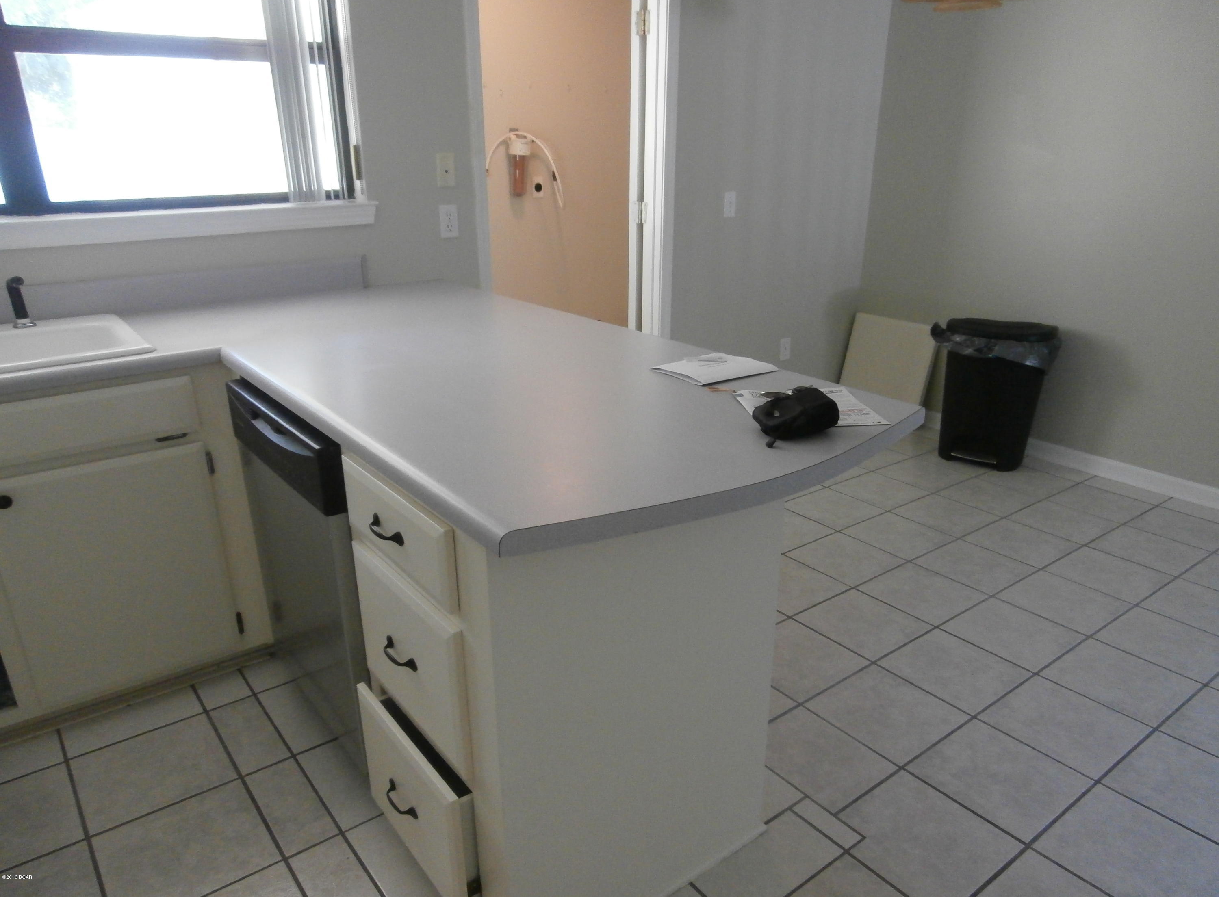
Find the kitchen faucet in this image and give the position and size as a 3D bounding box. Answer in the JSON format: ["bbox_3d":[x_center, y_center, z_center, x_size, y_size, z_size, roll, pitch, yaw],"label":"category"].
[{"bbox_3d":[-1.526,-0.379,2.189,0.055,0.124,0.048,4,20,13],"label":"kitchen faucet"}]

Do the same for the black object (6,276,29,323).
[{"bbox_3d":[-1.523,-0.387,2.185,0.043,0.106,0.033,4,20,13],"label":"black object"}]

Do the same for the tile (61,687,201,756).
[{"bbox_3d":[-1.218,0.702,2.168,0.302,0.010,0.143,-14,24,-35],"label":"tile"}]

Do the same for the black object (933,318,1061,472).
[{"bbox_3d":[1.742,-0.256,3.888,0.460,0.640,0.330,16,25,38],"label":"black object"}]

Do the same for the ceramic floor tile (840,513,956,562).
[{"bbox_3d":[1.089,0.333,3.195,0.302,0.010,0.302,-14,24,-35],"label":"ceramic floor tile"}]

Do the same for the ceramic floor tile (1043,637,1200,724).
[{"bbox_3d":[1.404,0.640,2.325,0.302,0.010,0.302,-14,24,-35],"label":"ceramic floor tile"}]

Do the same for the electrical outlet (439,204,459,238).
[{"bbox_3d":[-0.582,-0.827,3.076,0.071,0.115,0.008,-14,24,-35],"label":"electrical outlet"}]

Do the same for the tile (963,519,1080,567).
[{"bbox_3d":[1.527,0.351,3.141,0.302,0.010,0.302,-14,24,-35],"label":"tile"}]

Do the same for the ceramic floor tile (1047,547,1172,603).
[{"bbox_3d":[1.716,0.434,2.907,0.302,0.010,0.302,-14,24,-35],"label":"ceramic floor tile"}]

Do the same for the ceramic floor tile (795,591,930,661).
[{"bbox_3d":[0.778,0.541,2.603,0.302,0.010,0.302,-14,24,-35],"label":"ceramic floor tile"}]

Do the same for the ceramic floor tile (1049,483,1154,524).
[{"bbox_3d":[2.031,0.226,3.494,0.302,0.010,0.302,-14,24,-35],"label":"ceramic floor tile"}]

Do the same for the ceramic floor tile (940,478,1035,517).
[{"bbox_3d":[1.592,0.207,3.550,0.302,0.010,0.302,-14,24,-35],"label":"ceramic floor tile"}]

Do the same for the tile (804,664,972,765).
[{"bbox_3d":[0.719,0.686,2.194,0.302,0.010,0.302,-14,24,-35],"label":"tile"}]

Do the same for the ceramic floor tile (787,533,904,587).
[{"bbox_3d":[0.829,0.389,2.965,0.297,0.010,0.297,-14,24,-34],"label":"ceramic floor tile"}]

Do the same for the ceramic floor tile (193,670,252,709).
[{"bbox_3d":[-1.027,0.647,2.251,0.113,0.010,0.142,-14,24,-34],"label":"ceramic floor tile"}]

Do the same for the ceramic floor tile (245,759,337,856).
[{"bbox_3d":[-0.713,0.799,1.890,0.115,0.010,0.302,-14,24,-35],"label":"ceramic floor tile"}]

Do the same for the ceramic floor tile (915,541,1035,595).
[{"bbox_3d":[1.255,0.407,2.906,0.297,0.010,0.297,-14,24,-34],"label":"ceramic floor tile"}]

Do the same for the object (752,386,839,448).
[{"bbox_3d":[0.310,-0.060,1.400,0.137,0.050,0.078,-15,24,-36],"label":"object"}]

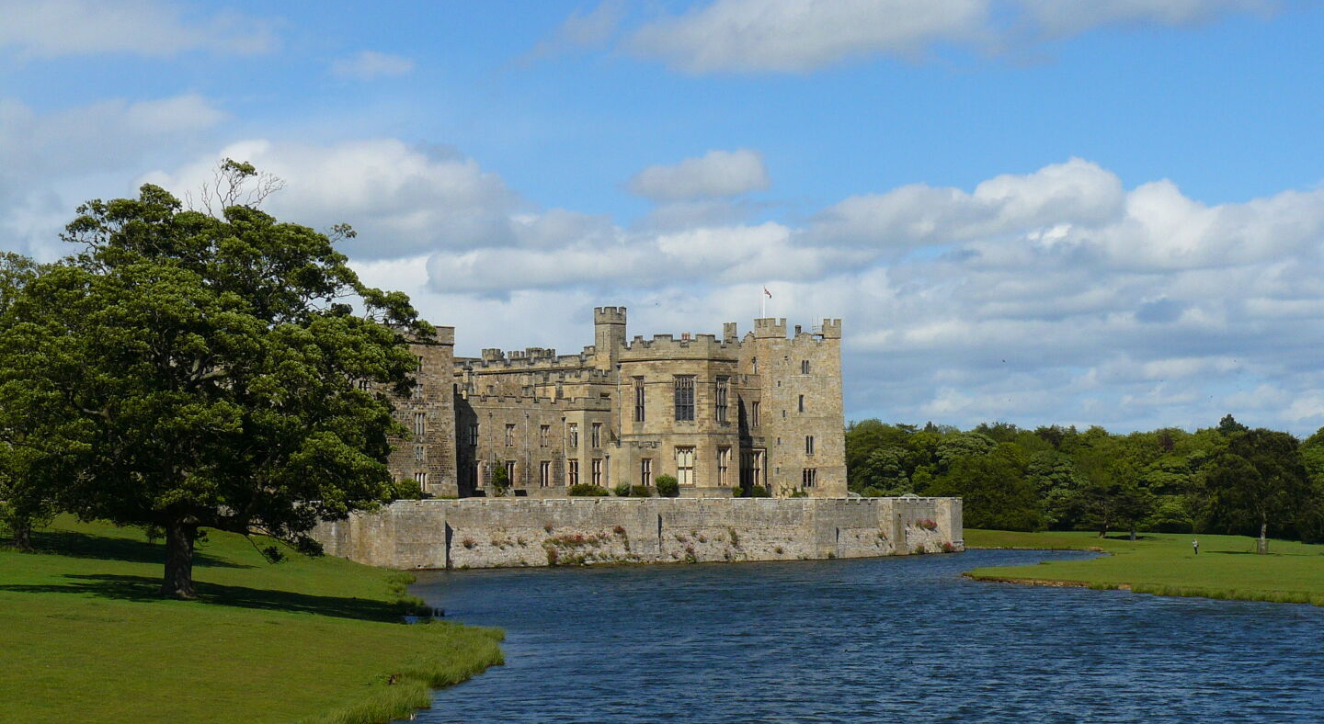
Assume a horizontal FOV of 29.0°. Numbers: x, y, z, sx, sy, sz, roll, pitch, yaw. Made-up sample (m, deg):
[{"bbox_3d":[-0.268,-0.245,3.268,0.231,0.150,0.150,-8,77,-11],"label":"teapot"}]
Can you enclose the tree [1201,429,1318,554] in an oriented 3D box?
[{"bbox_3d":[66.900,14.430,286.000,12.800,13.900,12.500,-1,-3,13],"label":"tree"}]

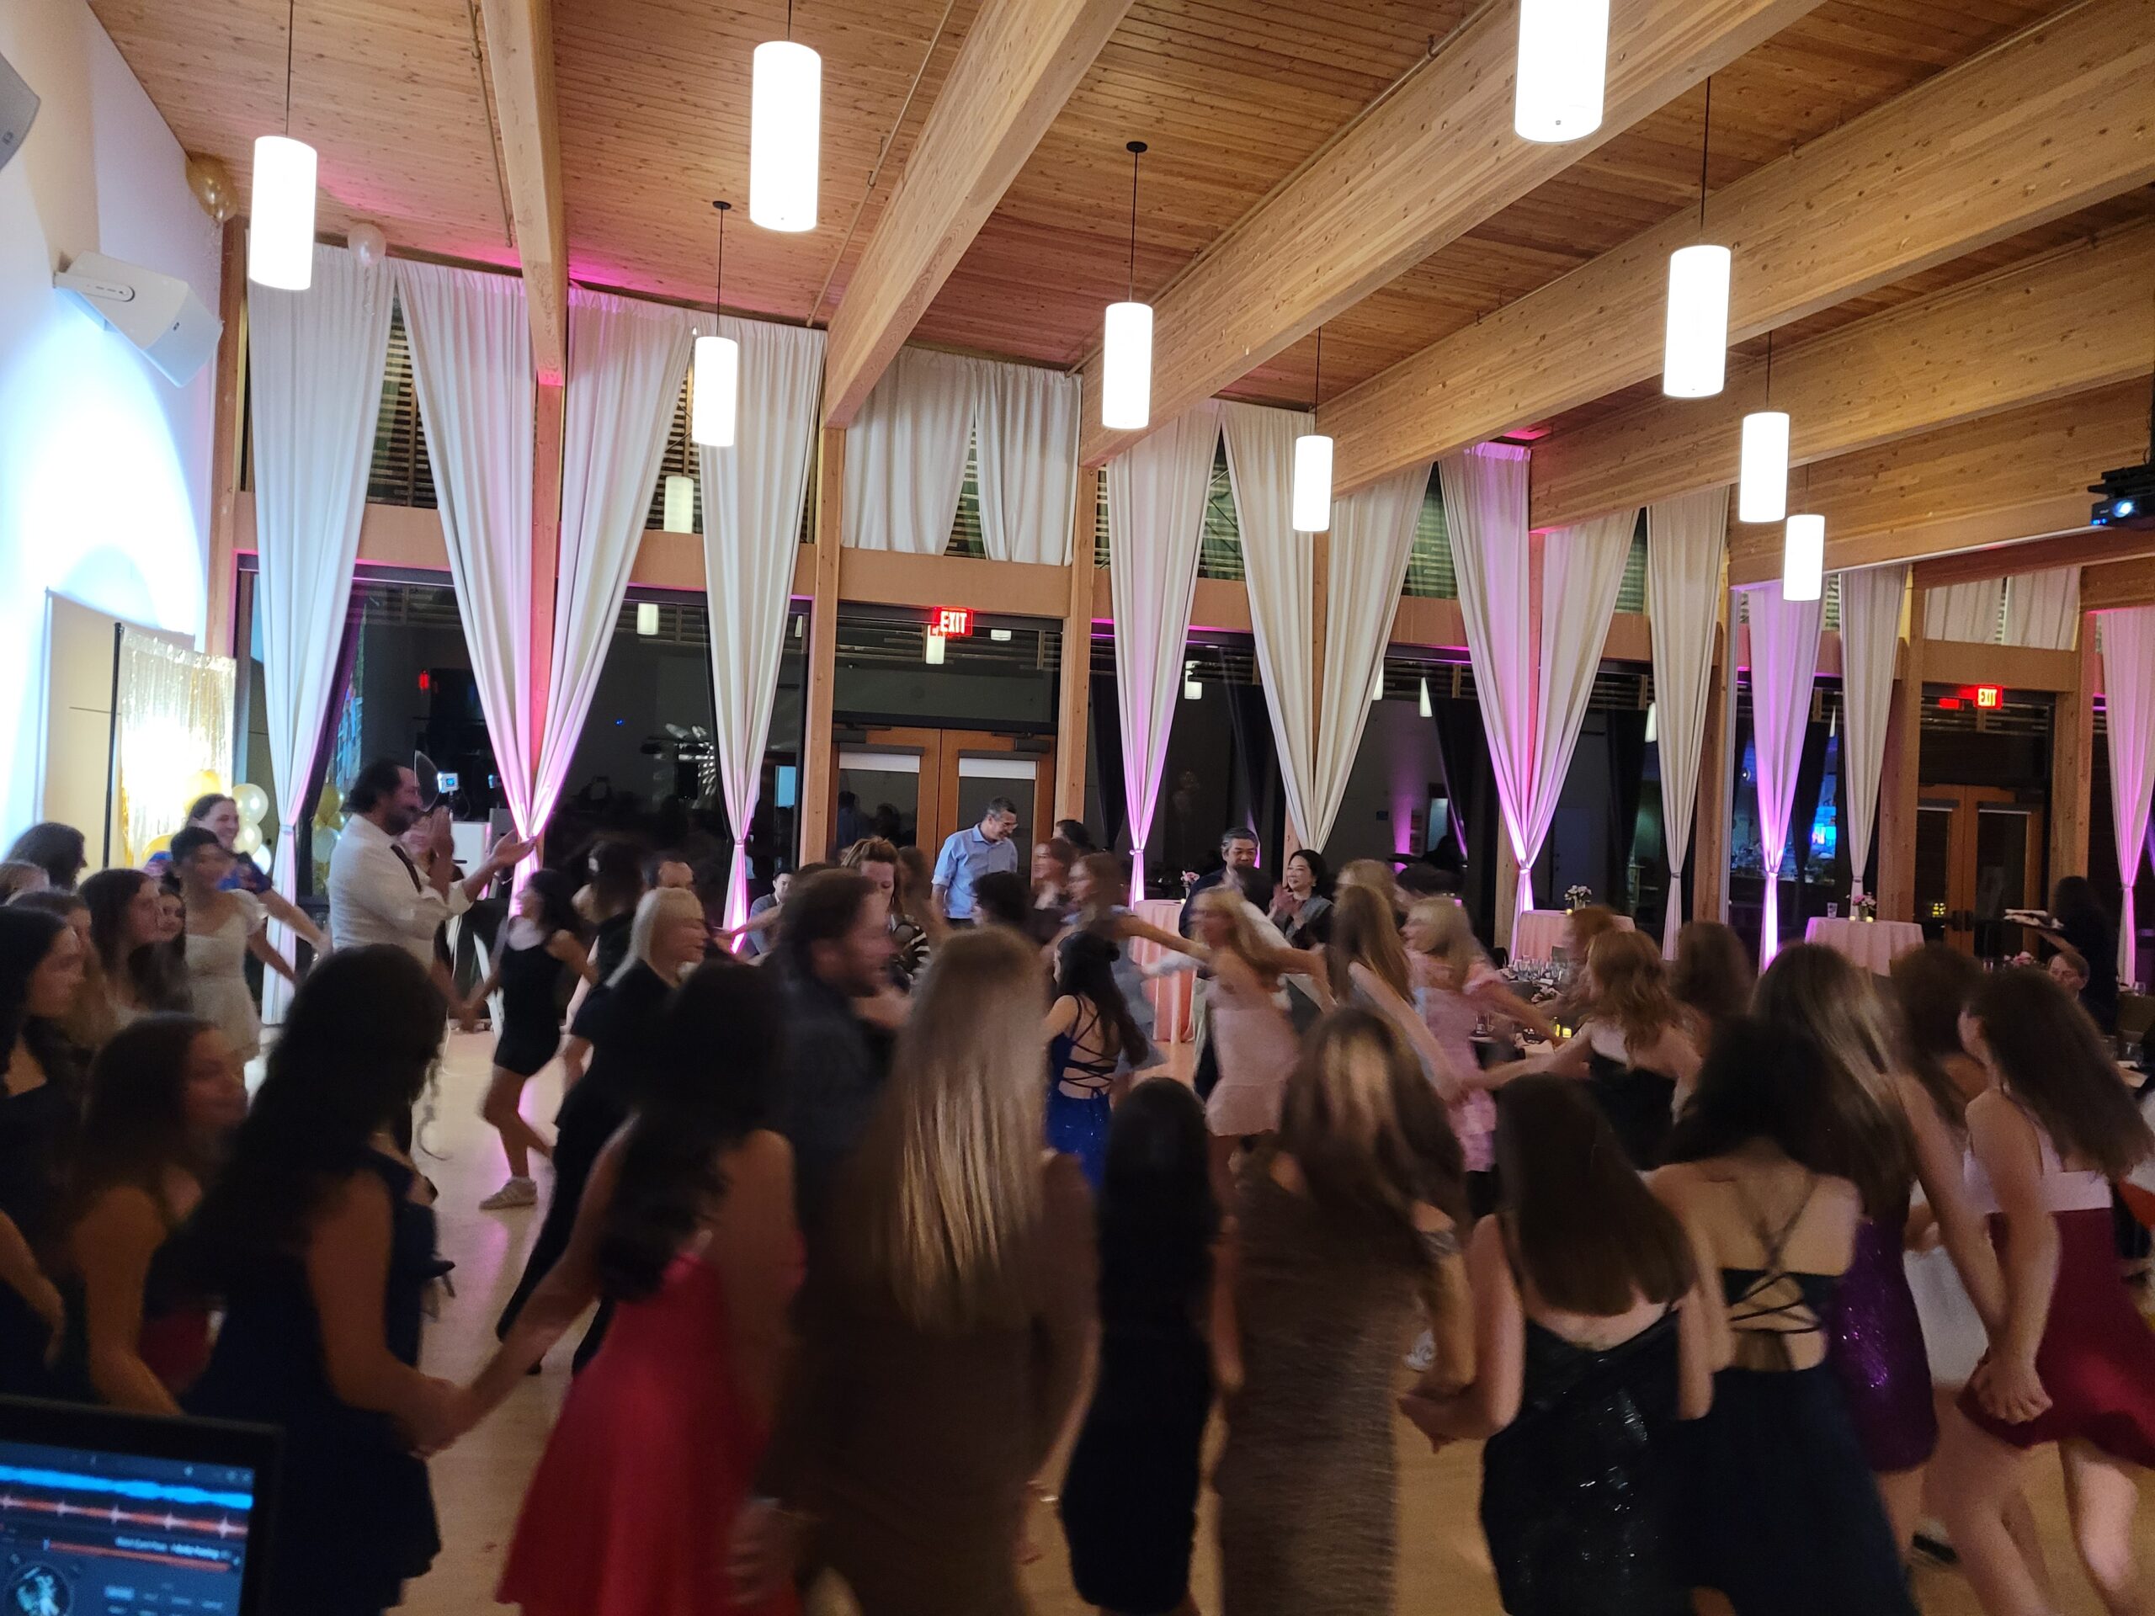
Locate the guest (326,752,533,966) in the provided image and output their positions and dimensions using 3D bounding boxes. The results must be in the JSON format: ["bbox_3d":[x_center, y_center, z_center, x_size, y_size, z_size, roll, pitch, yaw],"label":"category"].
[{"bbox_3d":[-2.193,0.761,5.402,0.640,1.834,0.500,2,0,-10],"label":"guest"}]

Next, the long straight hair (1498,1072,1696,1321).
[{"bbox_3d":[0.806,0.604,2.540,0.280,0.375,0.230,2,0,-7],"label":"long straight hair"}]

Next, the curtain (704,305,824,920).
[{"bbox_3d":[-2.455,-0.995,12.008,0.947,5.235,0.200,2,0,-16],"label":"curtain"}]

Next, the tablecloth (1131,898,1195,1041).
[{"bbox_3d":[0.925,1.328,13.304,0.980,1.080,0.980,2,0,-16],"label":"tablecloth"}]

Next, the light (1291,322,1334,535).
[{"bbox_3d":[1.697,-2.730,11.525,0.265,1.530,0.265,2,0,-16],"label":"light"}]

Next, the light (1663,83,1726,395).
[{"bbox_3d":[2.804,-2.566,7.285,0.252,1.426,0.252,2,0,-16],"label":"light"}]

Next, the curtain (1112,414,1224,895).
[{"bbox_3d":[0.632,-0.827,13.643,0.995,5.360,0.250,2,0,-16],"label":"curtain"}]

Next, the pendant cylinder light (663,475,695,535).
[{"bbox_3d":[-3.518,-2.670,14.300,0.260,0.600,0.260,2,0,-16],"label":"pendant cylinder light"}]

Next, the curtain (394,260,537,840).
[{"bbox_3d":[-4.584,-1.191,12.104,1.168,5.644,0.250,2,0,-16],"label":"curtain"}]

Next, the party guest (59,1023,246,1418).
[{"bbox_3d":[-1.553,1.029,2.701,0.380,1.371,0.400,2,0,-14],"label":"party guest"}]

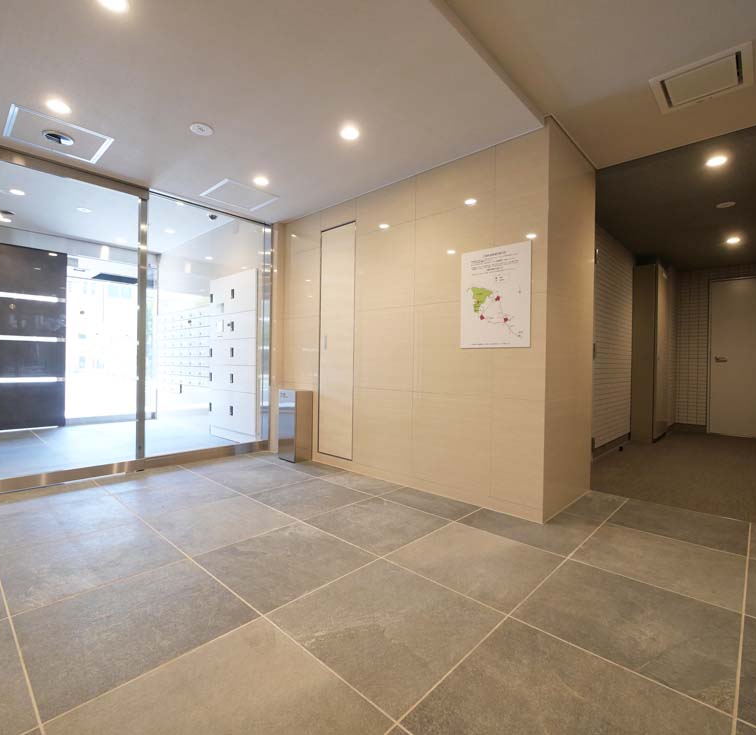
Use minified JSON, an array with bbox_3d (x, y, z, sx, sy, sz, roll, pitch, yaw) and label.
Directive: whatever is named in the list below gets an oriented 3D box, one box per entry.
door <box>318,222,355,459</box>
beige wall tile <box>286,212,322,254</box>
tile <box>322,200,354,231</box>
[{"bbox_3d":[-0.339,-0.215,3.333,0.439,1.922,0.040,1,0,43],"label":"door"},{"bbox_3d":[-0.689,-1.210,3.658,0.543,0.311,0.020,1,0,43],"label":"beige wall tile"},{"bbox_3d":[-0.329,-1.268,3.323,0.439,0.183,0.020,1,0,43],"label":"tile"}]

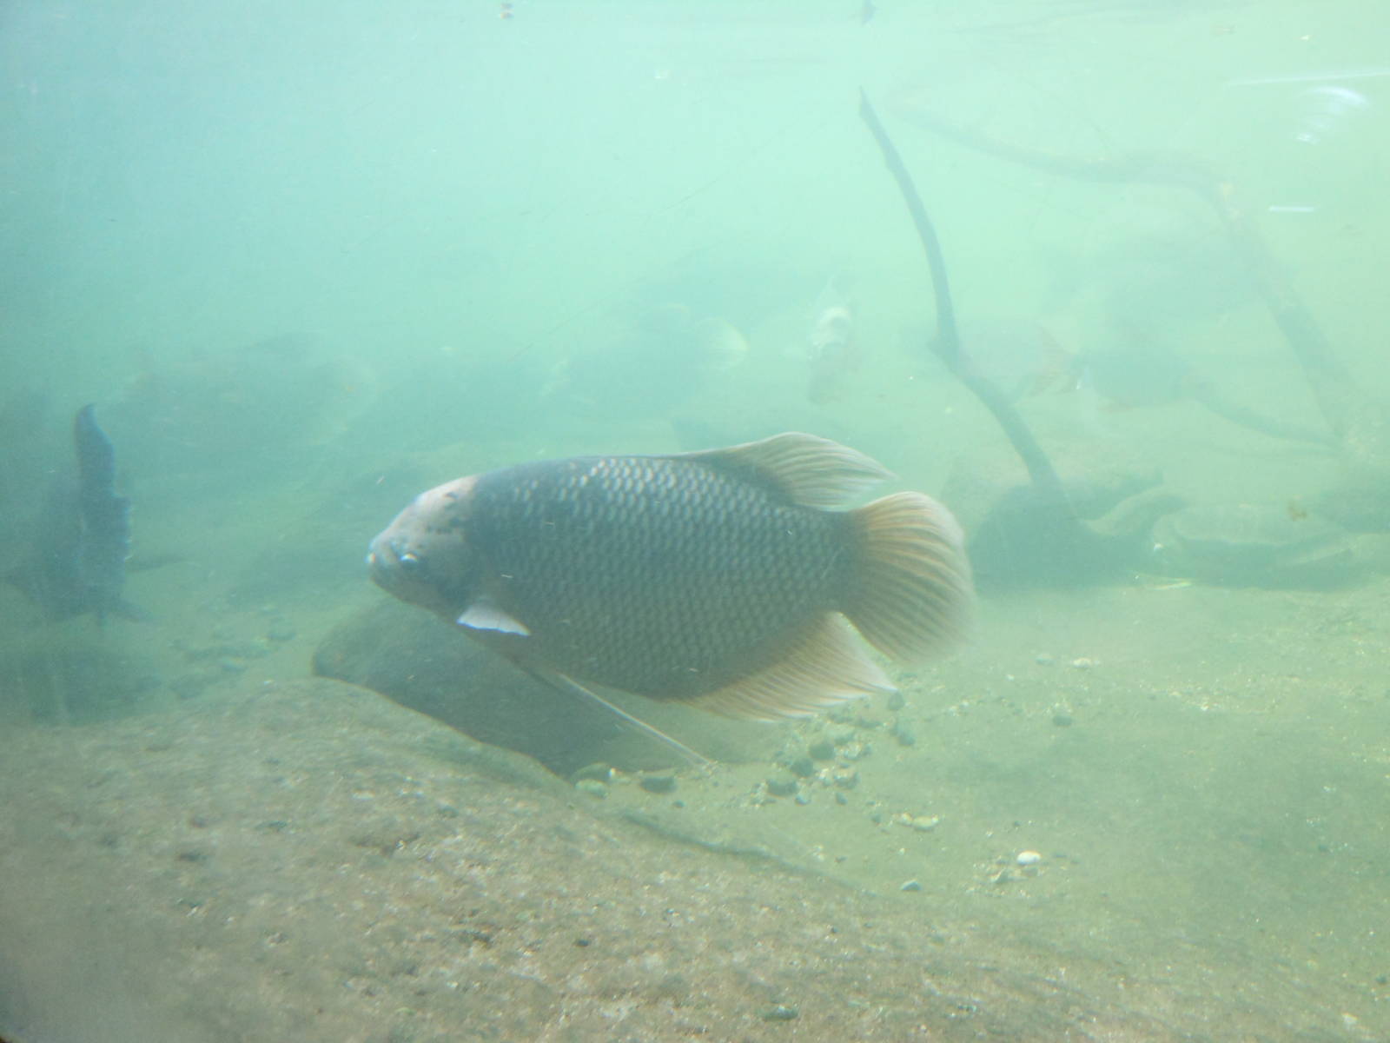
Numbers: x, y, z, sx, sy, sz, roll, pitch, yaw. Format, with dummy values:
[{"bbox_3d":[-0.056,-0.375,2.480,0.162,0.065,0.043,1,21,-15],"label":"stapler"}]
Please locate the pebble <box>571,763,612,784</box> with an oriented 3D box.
[{"bbox_3d":[-0.128,0.311,1.390,0.050,0.024,0.036,0,6,0],"label":"pebble"}]

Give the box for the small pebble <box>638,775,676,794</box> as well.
[{"bbox_3d":[-0.045,0.318,1.360,0.045,0.023,0.034,0,6,0],"label":"small pebble"}]

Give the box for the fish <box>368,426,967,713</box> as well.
[{"bbox_3d":[-0.024,0.055,1.120,0.590,0.285,0.120,0,6,5],"label":"fish"}]

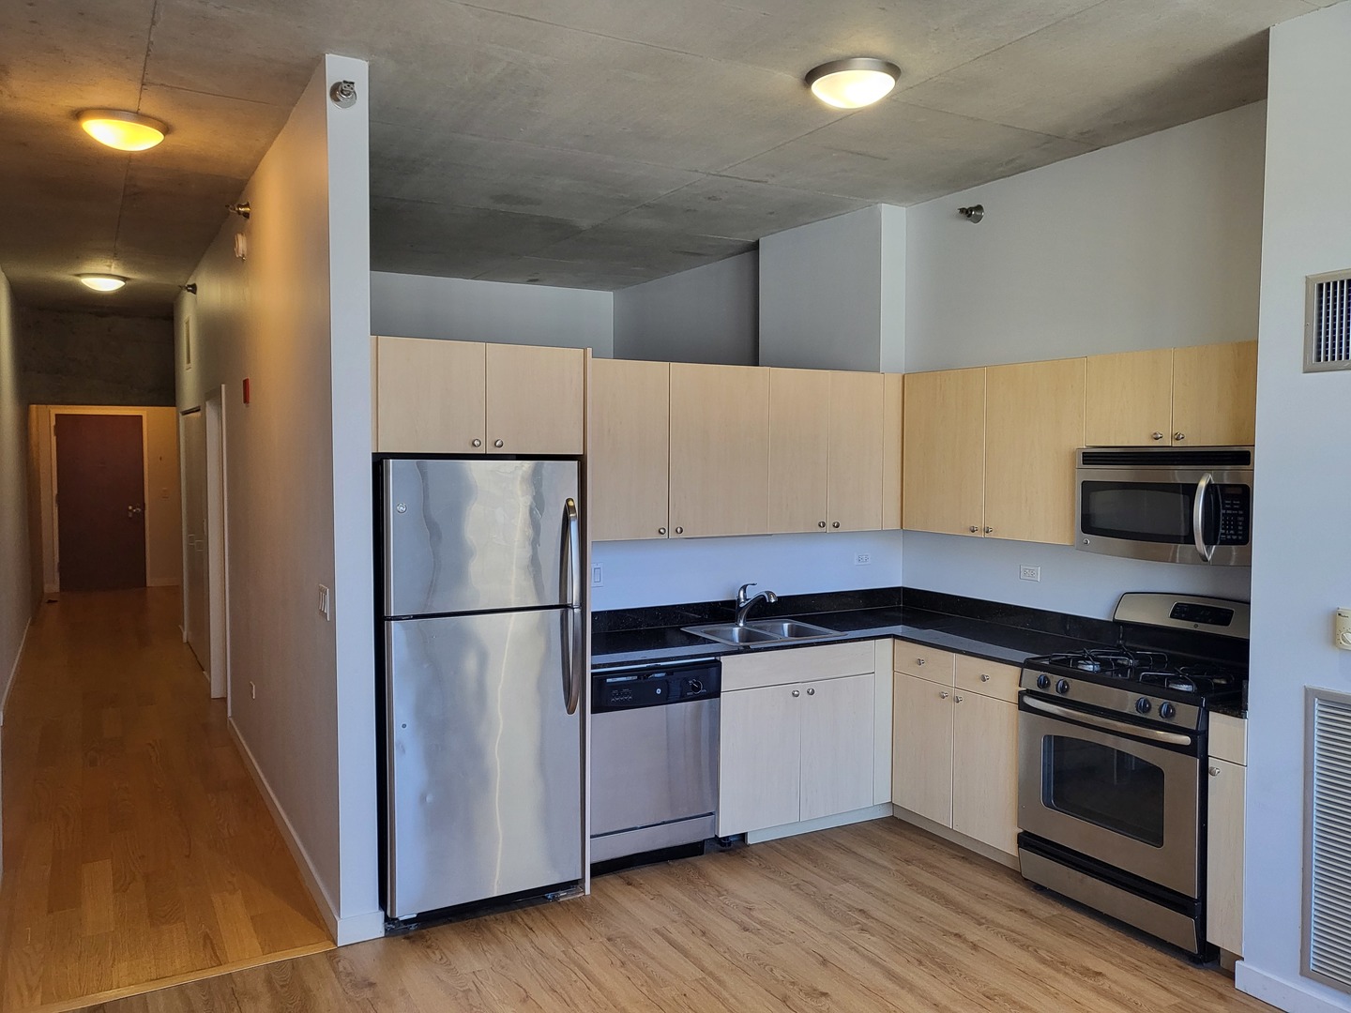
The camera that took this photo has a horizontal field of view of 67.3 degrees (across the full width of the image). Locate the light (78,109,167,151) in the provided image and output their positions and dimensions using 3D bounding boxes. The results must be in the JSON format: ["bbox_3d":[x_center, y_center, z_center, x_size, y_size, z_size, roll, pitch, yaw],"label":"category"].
[{"bbox_3d":[-2.232,-1.503,4.107,0.326,0.098,0.326,-1,3,-30],"label":"light"}]

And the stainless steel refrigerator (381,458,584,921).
[{"bbox_3d":[-0.829,0.667,3.918,0.715,1.703,0.770,-1,3,-30],"label":"stainless steel refrigerator"}]

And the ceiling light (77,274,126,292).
[{"bbox_3d":[-4.366,-1.693,7.735,0.340,0.100,0.340,-1,3,-30],"label":"ceiling light"}]

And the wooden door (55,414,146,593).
[{"bbox_3d":[-6.936,-0.055,12.270,0.915,2.130,0.050,-1,3,-30],"label":"wooden door"}]

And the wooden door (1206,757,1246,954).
[{"bbox_3d":[1.812,1.145,3.330,0.020,0.625,0.129,-1,3,-29],"label":"wooden door"}]

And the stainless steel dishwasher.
[{"bbox_3d":[-0.222,1.060,4.379,0.605,0.855,0.610,-1,3,-30],"label":"stainless steel dishwasher"}]

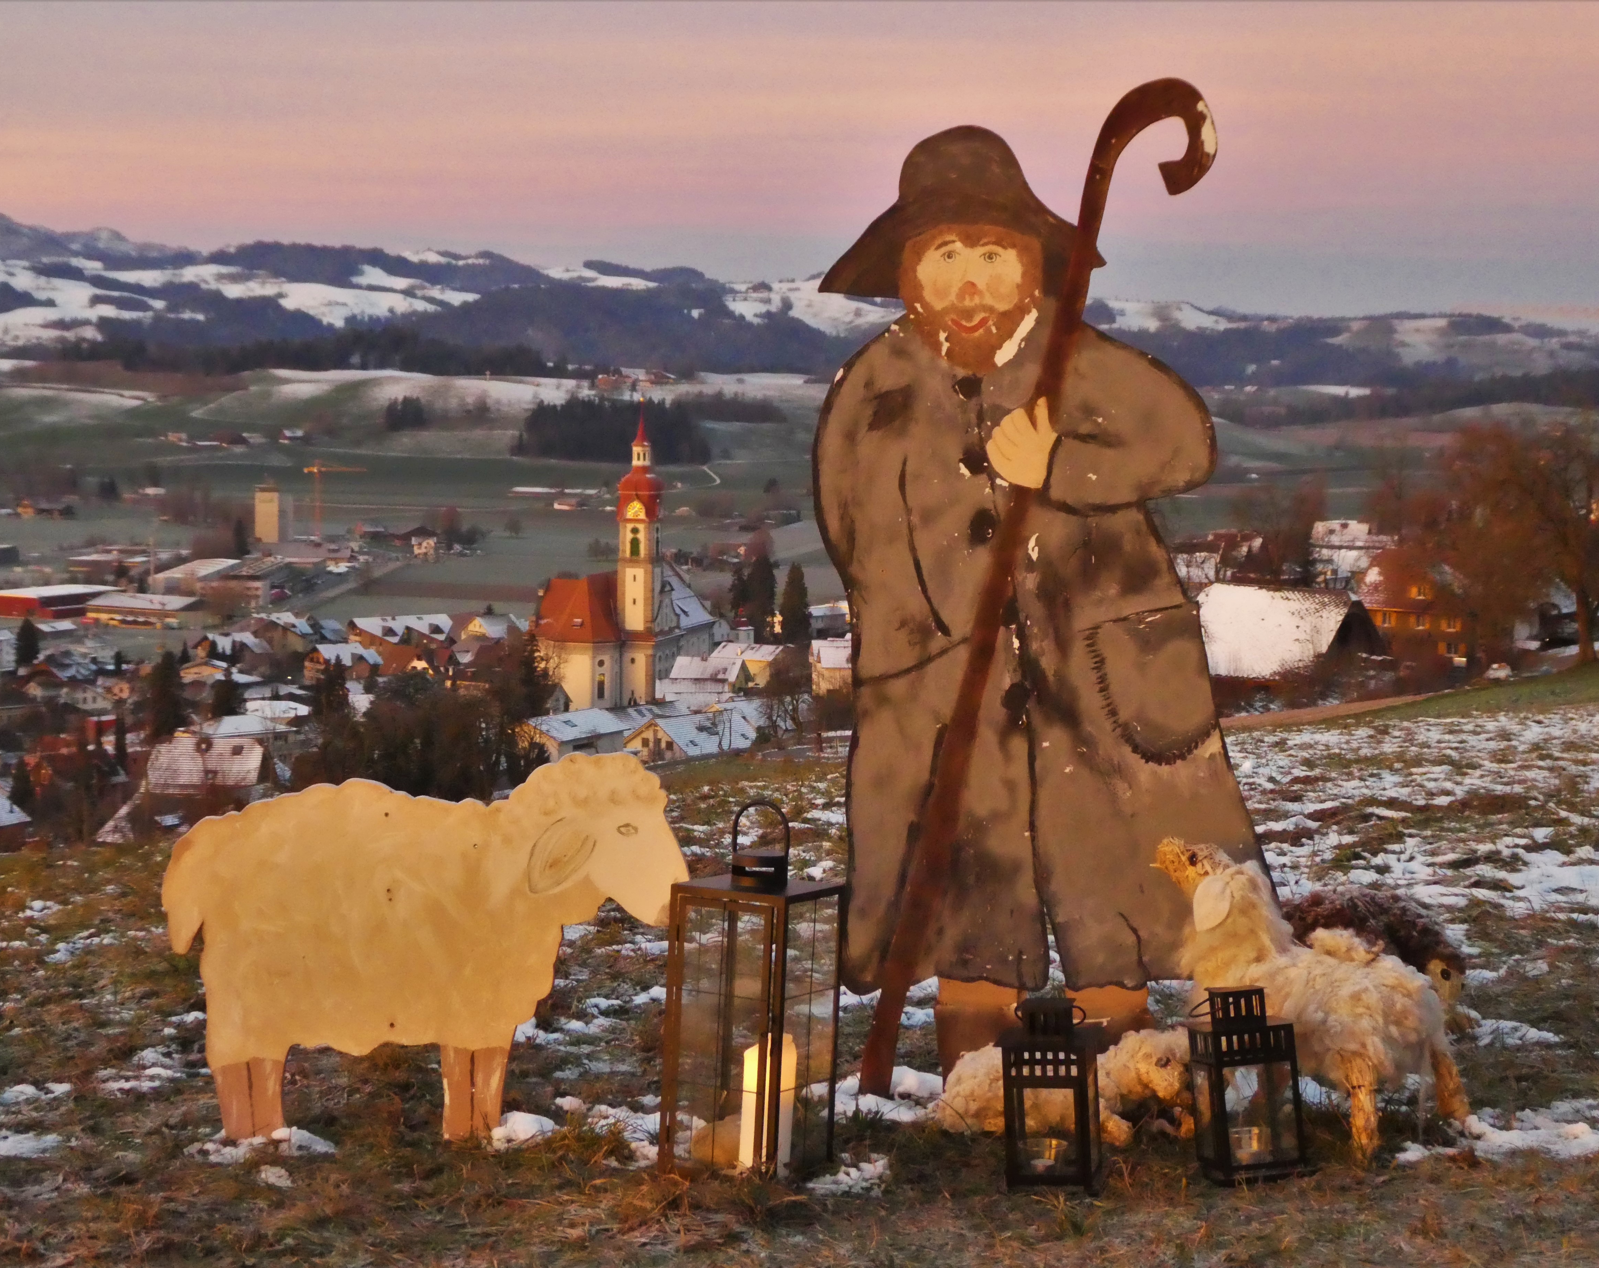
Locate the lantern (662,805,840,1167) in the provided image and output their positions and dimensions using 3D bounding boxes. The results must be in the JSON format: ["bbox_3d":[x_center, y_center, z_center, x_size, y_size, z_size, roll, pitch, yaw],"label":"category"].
[{"bbox_3d":[-0.067,0.525,4.190,0.192,0.553,0.192,4,3,28],"label":"lantern"}]

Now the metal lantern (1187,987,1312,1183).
[{"bbox_3d":[0.706,0.702,4.400,0.138,0.283,0.138,-8,5,-9],"label":"metal lantern"}]

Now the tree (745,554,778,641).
[{"bbox_3d":[-8.806,-8.047,640.000,7.700,22.000,7.700,0,5,0],"label":"tree"}]

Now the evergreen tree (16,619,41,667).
[{"bbox_3d":[-163.477,2.085,590.000,5.319,11.169,5.319,0,4,0],"label":"evergreen tree"}]

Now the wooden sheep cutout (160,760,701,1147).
[{"bbox_3d":[-0.616,0.518,4.570,0.865,0.640,0.025,0,5,4],"label":"wooden sheep cutout"}]

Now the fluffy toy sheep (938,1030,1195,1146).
[{"bbox_3d":[0.445,0.756,4.650,0.420,0.185,0.180,2,6,22],"label":"fluffy toy sheep"}]

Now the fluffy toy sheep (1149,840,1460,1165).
[{"bbox_3d":[0.839,0.606,4.600,0.520,0.510,0.230,3,5,33],"label":"fluffy toy sheep"}]

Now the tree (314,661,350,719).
[{"bbox_3d":[-80.619,9.929,480.000,6.149,10.521,6.149,0,4,0],"label":"tree"}]

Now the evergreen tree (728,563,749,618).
[{"bbox_3d":[-13.984,-7.303,655.000,6.300,19.000,6.300,0,5,0],"label":"evergreen tree"}]

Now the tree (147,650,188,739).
[{"bbox_3d":[-97.723,10.099,430.000,6.200,15.500,6.200,0,5,0],"label":"tree"}]

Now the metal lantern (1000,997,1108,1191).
[{"bbox_3d":[0.396,0.717,4.360,0.155,0.283,0.155,-1,5,12],"label":"metal lantern"}]

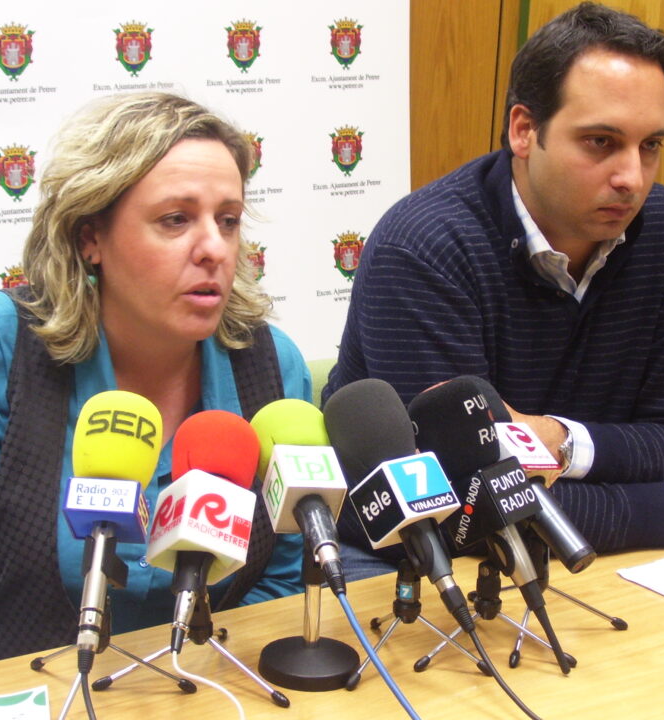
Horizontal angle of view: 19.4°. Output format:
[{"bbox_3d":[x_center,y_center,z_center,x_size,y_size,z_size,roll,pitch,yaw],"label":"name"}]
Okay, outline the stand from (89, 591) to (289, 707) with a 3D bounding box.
[{"bbox_3d":[-0.108,0.228,1.734,0.168,0.105,0.148,6,16,9],"label":"stand"}]

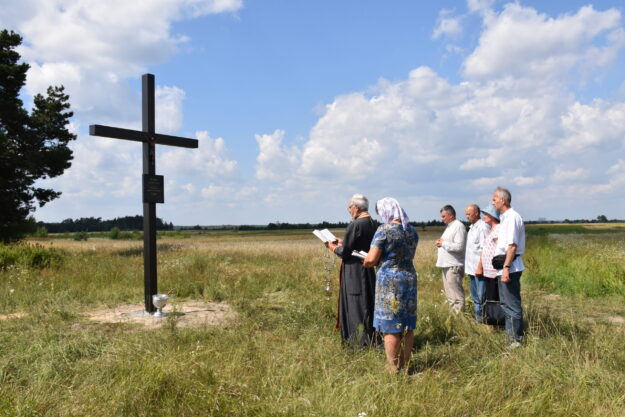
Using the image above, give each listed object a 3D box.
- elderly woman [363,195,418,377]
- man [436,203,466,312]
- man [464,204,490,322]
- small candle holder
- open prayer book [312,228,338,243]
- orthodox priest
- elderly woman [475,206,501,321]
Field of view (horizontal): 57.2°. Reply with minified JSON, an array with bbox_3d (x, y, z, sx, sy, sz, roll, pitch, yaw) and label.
[{"bbox_3d":[0.745,0.725,5.420,0.500,1.670,0.450,0,-2,-37],"label":"elderly woman"},{"bbox_3d":[2.090,0.797,8.600,0.450,1.700,0.520,-1,-2,-1],"label":"man"},{"bbox_3d":[2.300,0.795,7.900,0.380,1.700,0.520,-1,-2,-5],"label":"man"},{"bbox_3d":[-2.345,1.507,8.900,0.260,0.340,0.260,-1,-2,0],"label":"small candle holder"},{"bbox_3d":[0.153,0.322,6.750,0.200,0.050,0.250,40,22,30],"label":"open prayer book"},{"bbox_3d":[0.475,0.715,6.570,0.560,1.750,0.530,-2,-2,35],"label":"orthodox priest"},{"bbox_3d":[2.320,0.750,7.350,0.380,1.650,0.480,-1,-2,-5],"label":"elderly woman"}]

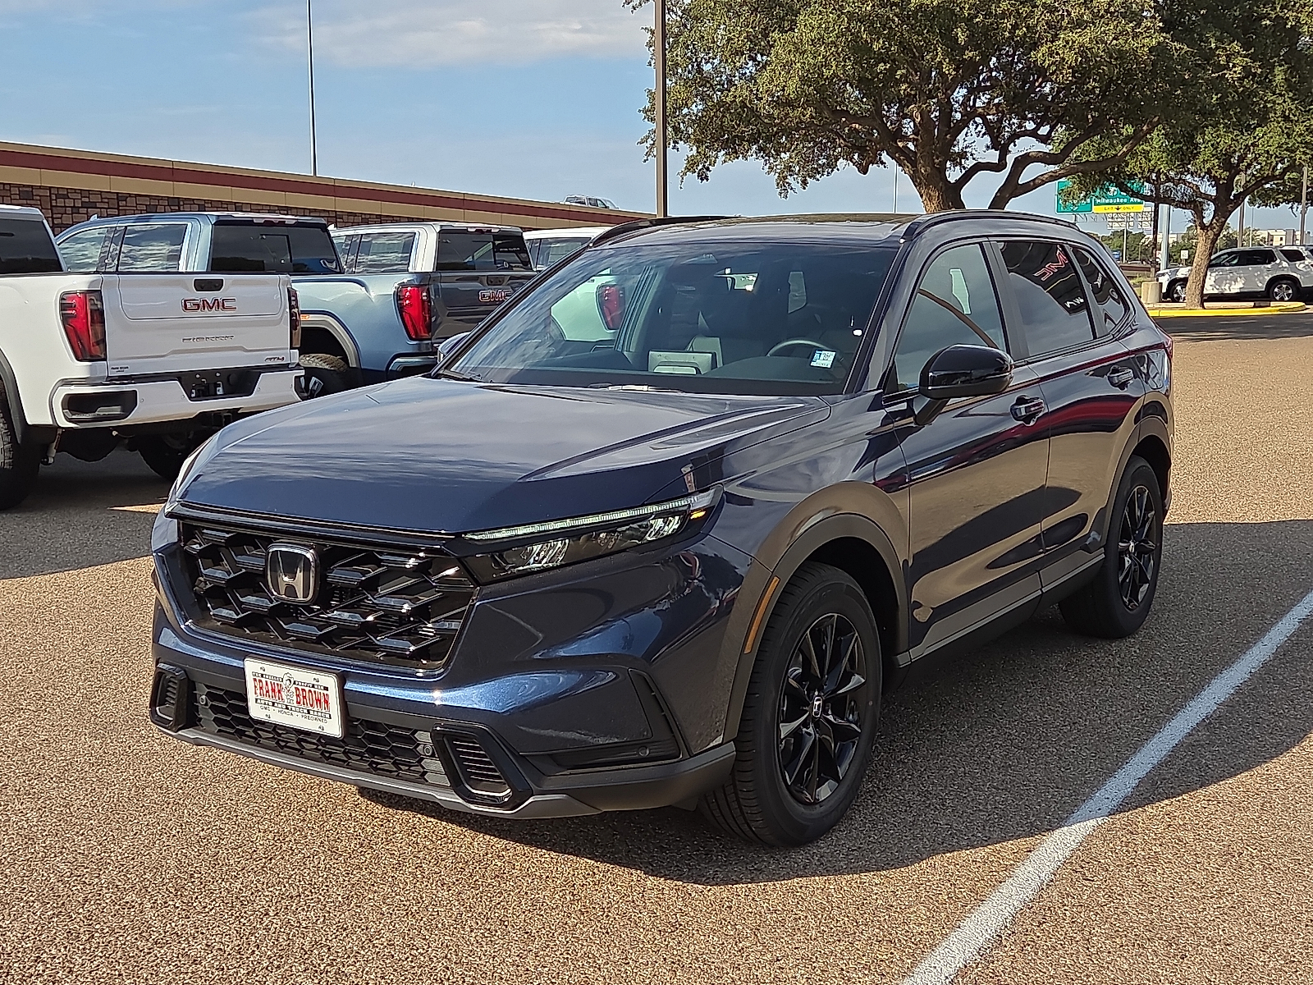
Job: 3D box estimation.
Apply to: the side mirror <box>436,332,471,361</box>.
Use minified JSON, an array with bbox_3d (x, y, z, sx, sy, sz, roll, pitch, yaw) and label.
[{"bbox_3d":[-0.712,-0.457,5.525,0.260,0.235,0.200,5,10,34],"label":"side mirror"}]

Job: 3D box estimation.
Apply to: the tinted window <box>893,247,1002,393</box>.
[{"bbox_3d":[0.893,-0.554,4.801,0.040,0.492,1.026,-18,-3,35],"label":"tinted window"}]

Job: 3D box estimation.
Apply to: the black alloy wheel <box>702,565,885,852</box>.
[{"bbox_3d":[0.357,0.554,4.038,0.240,0.741,0.741,6,10,33],"label":"black alloy wheel"}]

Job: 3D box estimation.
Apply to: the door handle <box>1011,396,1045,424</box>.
[{"bbox_3d":[1.239,-0.270,5.025,0.060,0.075,0.220,5,10,34],"label":"door handle"}]

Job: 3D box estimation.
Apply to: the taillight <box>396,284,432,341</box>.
[{"bbox_3d":[-1.817,-1.342,11.326,0.200,0.410,0.200,6,10,34],"label":"taillight"}]

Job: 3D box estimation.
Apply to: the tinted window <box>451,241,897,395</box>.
[{"bbox_3d":[0.053,-0.579,4.873,1.470,0.100,0.845,6,44,34],"label":"tinted window"}]

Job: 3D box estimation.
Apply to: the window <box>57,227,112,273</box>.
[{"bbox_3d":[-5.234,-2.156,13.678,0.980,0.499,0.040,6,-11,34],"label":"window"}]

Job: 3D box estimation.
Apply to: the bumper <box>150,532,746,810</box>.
[{"bbox_3d":[-0.708,0.377,3.895,1.860,0.640,0.610,5,10,34],"label":"bumper"}]

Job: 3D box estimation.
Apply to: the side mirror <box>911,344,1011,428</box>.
[{"bbox_3d":[0.896,-0.318,4.422,0.260,0.235,0.200,5,10,34],"label":"side mirror"}]

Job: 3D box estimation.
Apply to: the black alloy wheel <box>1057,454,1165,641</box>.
[{"bbox_3d":[1.855,0.219,6.180,0.240,0.730,0.735,5,10,34],"label":"black alloy wheel"}]

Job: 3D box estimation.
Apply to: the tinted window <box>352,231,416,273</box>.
[{"bbox_3d":[-2.813,-2.471,15.695,0.790,0.460,0.060,5,-5,35],"label":"tinted window"}]

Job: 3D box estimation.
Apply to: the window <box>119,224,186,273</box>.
[{"bbox_3d":[-4.340,-2.075,13.082,0.906,0.515,0.040,6,-11,34],"label":"window"}]

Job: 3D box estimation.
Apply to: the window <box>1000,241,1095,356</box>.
[{"bbox_3d":[1.477,-0.734,5.709,0.040,0.426,0.860,-18,-3,33],"label":"window"}]

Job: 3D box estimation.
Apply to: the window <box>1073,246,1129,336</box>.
[{"bbox_3d":[1.857,-0.835,6.300,0.040,0.372,0.563,-18,-2,32],"label":"window"}]

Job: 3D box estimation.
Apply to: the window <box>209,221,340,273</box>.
[{"bbox_3d":[-3.441,-2.201,13.743,0.080,0.460,1.560,-6,3,36],"label":"window"}]

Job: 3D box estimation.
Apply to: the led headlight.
[{"bbox_3d":[-0.147,0.096,3.492,0.390,0.180,0.500,5,10,34],"label":"led headlight"}]

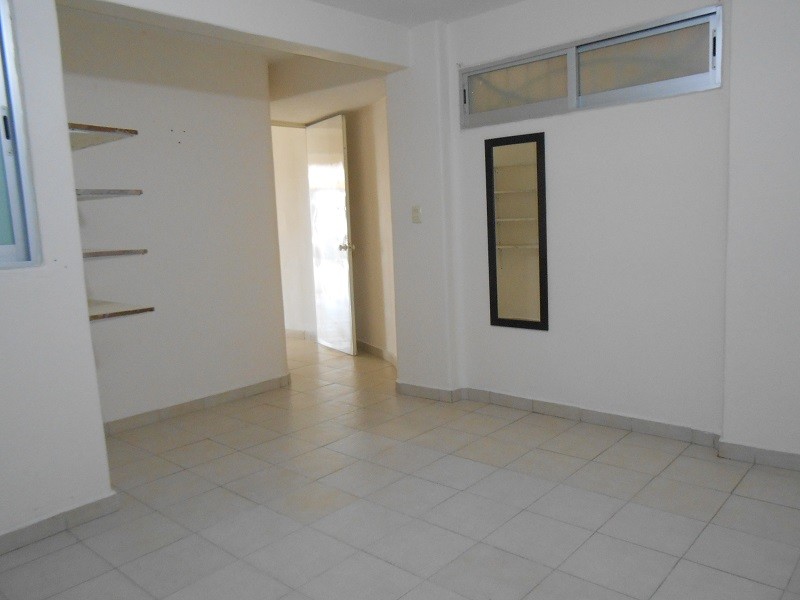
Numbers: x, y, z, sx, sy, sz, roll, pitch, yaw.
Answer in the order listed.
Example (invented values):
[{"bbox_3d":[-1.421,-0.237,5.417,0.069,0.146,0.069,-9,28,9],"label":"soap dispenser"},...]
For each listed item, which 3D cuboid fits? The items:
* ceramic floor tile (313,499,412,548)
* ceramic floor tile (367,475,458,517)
[{"bbox_3d":[-0.149,0.902,2.434,0.313,0.010,0.313,3,9,42],"label":"ceramic floor tile"},{"bbox_3d":[0.053,0.857,2.646,0.306,0.010,0.306,4,9,41],"label":"ceramic floor tile"}]

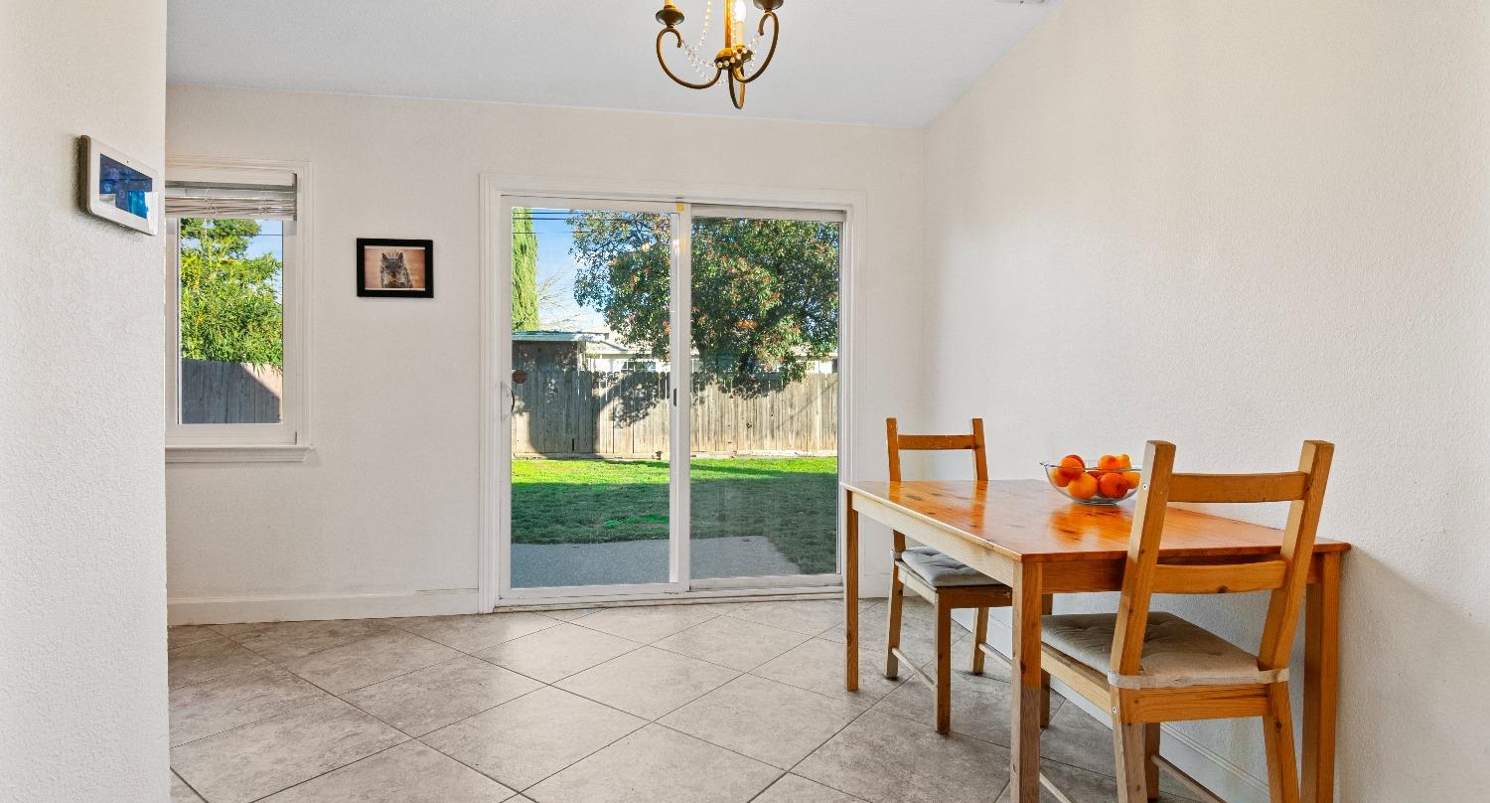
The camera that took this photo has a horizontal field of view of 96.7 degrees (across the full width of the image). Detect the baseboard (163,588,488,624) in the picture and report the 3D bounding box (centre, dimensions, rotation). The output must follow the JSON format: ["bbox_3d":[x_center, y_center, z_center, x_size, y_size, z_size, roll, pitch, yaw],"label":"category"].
[{"bbox_3d":[-2.016,0.986,3.191,1.415,0.125,0.015,0,0,-7],"label":"baseboard"}]

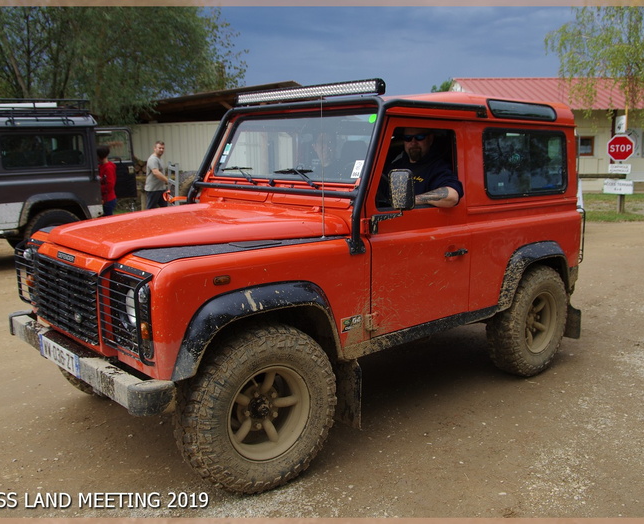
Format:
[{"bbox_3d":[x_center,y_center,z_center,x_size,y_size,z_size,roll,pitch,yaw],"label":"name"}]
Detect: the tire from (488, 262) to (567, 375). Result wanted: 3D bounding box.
[{"bbox_3d":[1.465,0.416,4.389,0.785,0.785,0.250,-8,12,-41],"label":"tire"}]

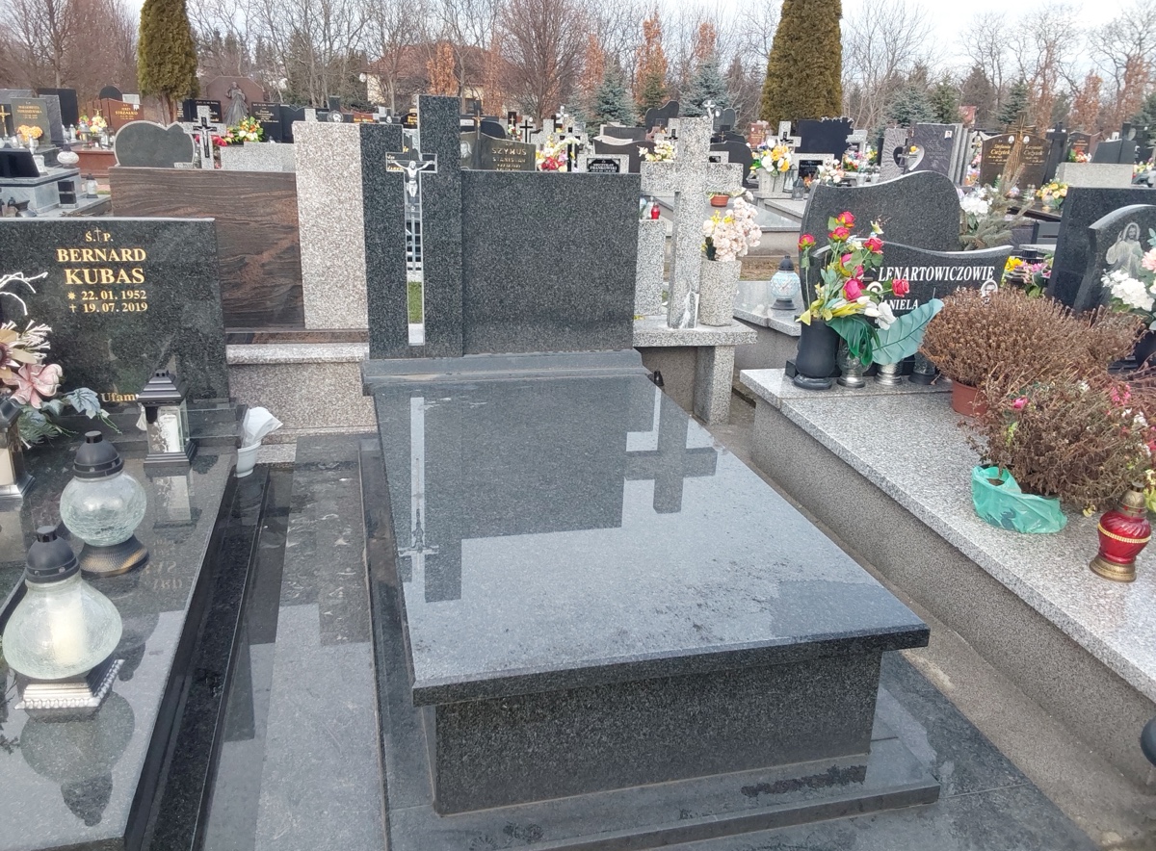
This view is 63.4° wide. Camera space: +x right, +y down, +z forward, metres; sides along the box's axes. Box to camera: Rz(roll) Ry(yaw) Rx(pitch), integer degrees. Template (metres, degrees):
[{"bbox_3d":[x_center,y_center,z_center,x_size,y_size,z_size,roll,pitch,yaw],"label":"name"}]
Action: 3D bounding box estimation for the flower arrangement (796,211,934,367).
[{"bbox_3d":[1.280,-0.602,4.150,0.642,0.677,0.420,-3,20,-13],"label":"flower arrangement"}]

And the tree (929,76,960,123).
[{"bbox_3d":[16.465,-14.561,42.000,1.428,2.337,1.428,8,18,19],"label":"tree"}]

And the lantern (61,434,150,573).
[{"bbox_3d":[-1.126,0.173,2.218,0.192,0.326,0.192,-3,20,-13],"label":"lantern"}]

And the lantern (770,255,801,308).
[{"bbox_3d":[1.147,-0.809,5.241,0.168,0.288,0.168,-3,18,-14],"label":"lantern"}]

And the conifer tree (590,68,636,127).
[{"bbox_3d":[1.236,-11.476,32.986,1.700,2.250,1.700,2,20,-1],"label":"conifer tree"}]

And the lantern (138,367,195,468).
[{"bbox_3d":[-1.278,-0.035,2.906,0.137,0.296,0.137,-3,18,-15],"label":"lantern"}]

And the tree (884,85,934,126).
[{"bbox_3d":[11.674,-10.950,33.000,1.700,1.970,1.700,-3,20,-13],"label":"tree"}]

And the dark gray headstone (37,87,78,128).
[{"bbox_3d":[-8.334,-5.071,15.007,0.540,0.660,0.100,-3,20,-13],"label":"dark gray headstone"}]

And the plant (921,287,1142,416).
[{"bbox_3d":[1.714,-0.291,3.550,0.740,0.440,0.620,10,19,25],"label":"plant"}]

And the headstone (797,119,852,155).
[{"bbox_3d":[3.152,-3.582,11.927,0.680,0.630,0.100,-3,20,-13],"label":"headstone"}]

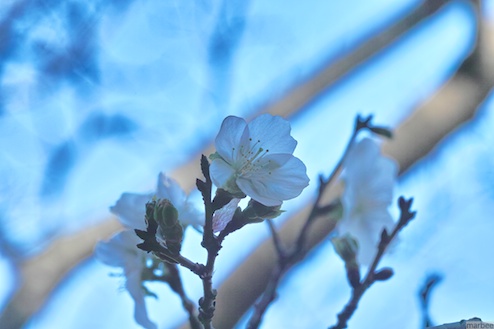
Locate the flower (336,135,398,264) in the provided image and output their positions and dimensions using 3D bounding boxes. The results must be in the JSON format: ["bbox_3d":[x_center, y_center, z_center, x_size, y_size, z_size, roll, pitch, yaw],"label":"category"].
[{"bbox_3d":[0.038,0.012,0.985,0.015,0.040,0.028,-9,-17,36],"label":"flower"}]

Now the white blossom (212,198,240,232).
[{"bbox_3d":[-0.006,0.016,0.953,0.009,0.011,0.006,5,-11,-20],"label":"white blossom"}]

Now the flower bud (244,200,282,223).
[{"bbox_3d":[0.005,0.014,0.950,0.013,0.008,0.008,-16,9,-10],"label":"flower bud"}]

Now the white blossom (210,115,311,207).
[{"bbox_3d":[0.004,-0.001,0.950,0.030,0.029,0.018,7,-21,-26],"label":"white blossom"}]

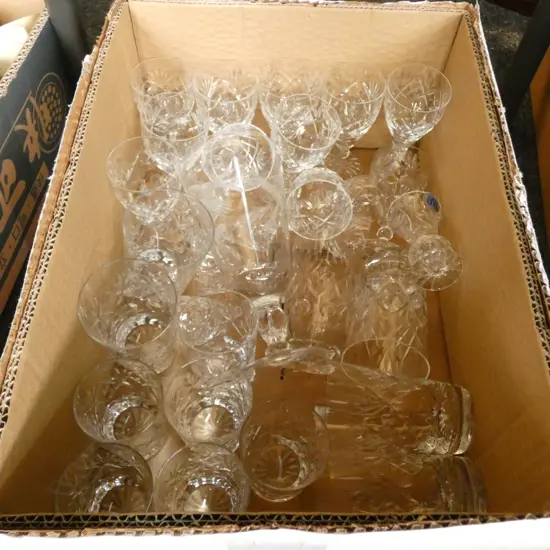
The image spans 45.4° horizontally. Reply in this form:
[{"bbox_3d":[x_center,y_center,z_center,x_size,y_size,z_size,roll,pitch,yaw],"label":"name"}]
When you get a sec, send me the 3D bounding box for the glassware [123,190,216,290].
[{"bbox_3d":[-0.101,-0.029,0.655,0.088,0.084,0.088,0,57,-1],"label":"glassware"}]

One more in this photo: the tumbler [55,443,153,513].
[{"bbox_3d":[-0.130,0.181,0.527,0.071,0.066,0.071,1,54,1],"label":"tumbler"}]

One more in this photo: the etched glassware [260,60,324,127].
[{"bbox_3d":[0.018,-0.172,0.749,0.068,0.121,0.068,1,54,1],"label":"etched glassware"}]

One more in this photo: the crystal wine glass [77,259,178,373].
[{"bbox_3d":[-0.138,0.054,0.663,0.091,0.113,0.091,1,62,1],"label":"crystal wine glass"}]

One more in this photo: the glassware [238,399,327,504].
[{"bbox_3d":[0.007,0.153,0.540,0.073,0.079,0.073,0,57,-1],"label":"glassware"}]

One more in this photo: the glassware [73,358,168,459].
[{"bbox_3d":[-0.126,0.121,0.559,0.074,0.079,0.074,0,57,-1],"label":"glassware"}]

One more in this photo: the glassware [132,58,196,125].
[{"bbox_3d":[-0.132,-0.180,0.808,0.073,0.150,0.073,3,54,-1],"label":"glassware"}]

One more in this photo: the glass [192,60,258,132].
[{"bbox_3d":[-0.059,-0.177,0.809,0.075,0.150,0.075,3,54,-1],"label":"glass"}]

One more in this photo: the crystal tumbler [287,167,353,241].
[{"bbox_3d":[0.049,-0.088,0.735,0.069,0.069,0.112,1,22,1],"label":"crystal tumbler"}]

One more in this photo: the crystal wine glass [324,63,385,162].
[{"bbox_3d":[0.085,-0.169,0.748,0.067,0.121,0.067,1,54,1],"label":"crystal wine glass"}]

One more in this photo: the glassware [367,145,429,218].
[{"bbox_3d":[0.131,-0.098,0.700,0.065,0.088,0.065,0,57,-1],"label":"glassware"}]

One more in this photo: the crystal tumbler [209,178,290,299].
[{"bbox_3d":[-0.023,-0.041,0.759,0.088,0.088,0.113,-8,63,-7],"label":"crystal tumbler"}]

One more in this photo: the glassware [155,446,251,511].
[{"bbox_3d":[-0.061,0.204,0.578,0.080,0.084,0.080,1,54,-2],"label":"glassware"}]

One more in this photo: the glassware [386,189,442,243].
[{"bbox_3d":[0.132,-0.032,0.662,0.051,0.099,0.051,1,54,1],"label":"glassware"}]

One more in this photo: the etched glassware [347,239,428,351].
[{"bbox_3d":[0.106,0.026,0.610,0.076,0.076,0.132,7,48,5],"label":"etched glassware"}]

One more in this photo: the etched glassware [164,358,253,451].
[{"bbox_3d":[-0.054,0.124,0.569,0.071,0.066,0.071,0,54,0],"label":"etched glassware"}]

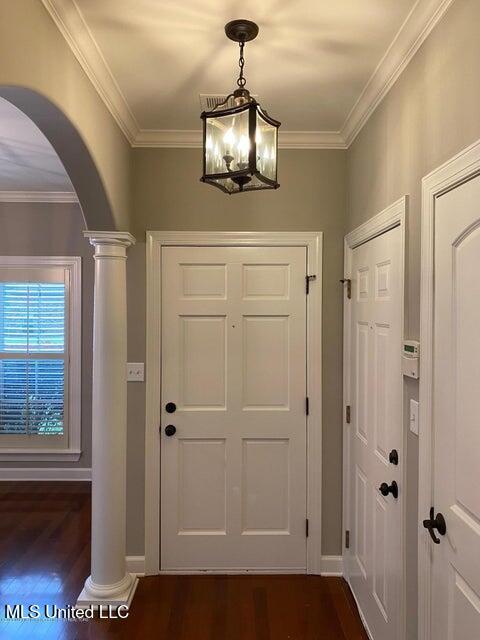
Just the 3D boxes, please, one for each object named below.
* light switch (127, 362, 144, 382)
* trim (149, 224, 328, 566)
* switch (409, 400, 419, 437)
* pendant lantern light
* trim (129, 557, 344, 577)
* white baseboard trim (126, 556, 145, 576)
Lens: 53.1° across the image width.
[{"bbox_3d":[-0.655,0.329,3.000,0.116,0.116,0.014,0,1,-1],"label":"light switch"},{"bbox_3d":[-0.037,0.530,3.008,1.108,2.165,0.050,0,1,-1],"label":"trim"},{"bbox_3d":[0.674,0.374,1.858,0.014,0.122,0.079,0,1,-1],"label":"switch"},{"bbox_3d":[0.007,-0.827,1.857,0.225,0.615,0.225,1,1,29],"label":"pendant lantern light"},{"bbox_3d":[-0.022,1.552,3.027,1.360,0.126,0.022,0,1,-1],"label":"trim"},{"bbox_3d":[-0.660,1.551,3.018,0.130,0.126,0.022,0,1,-1],"label":"white baseboard trim"}]

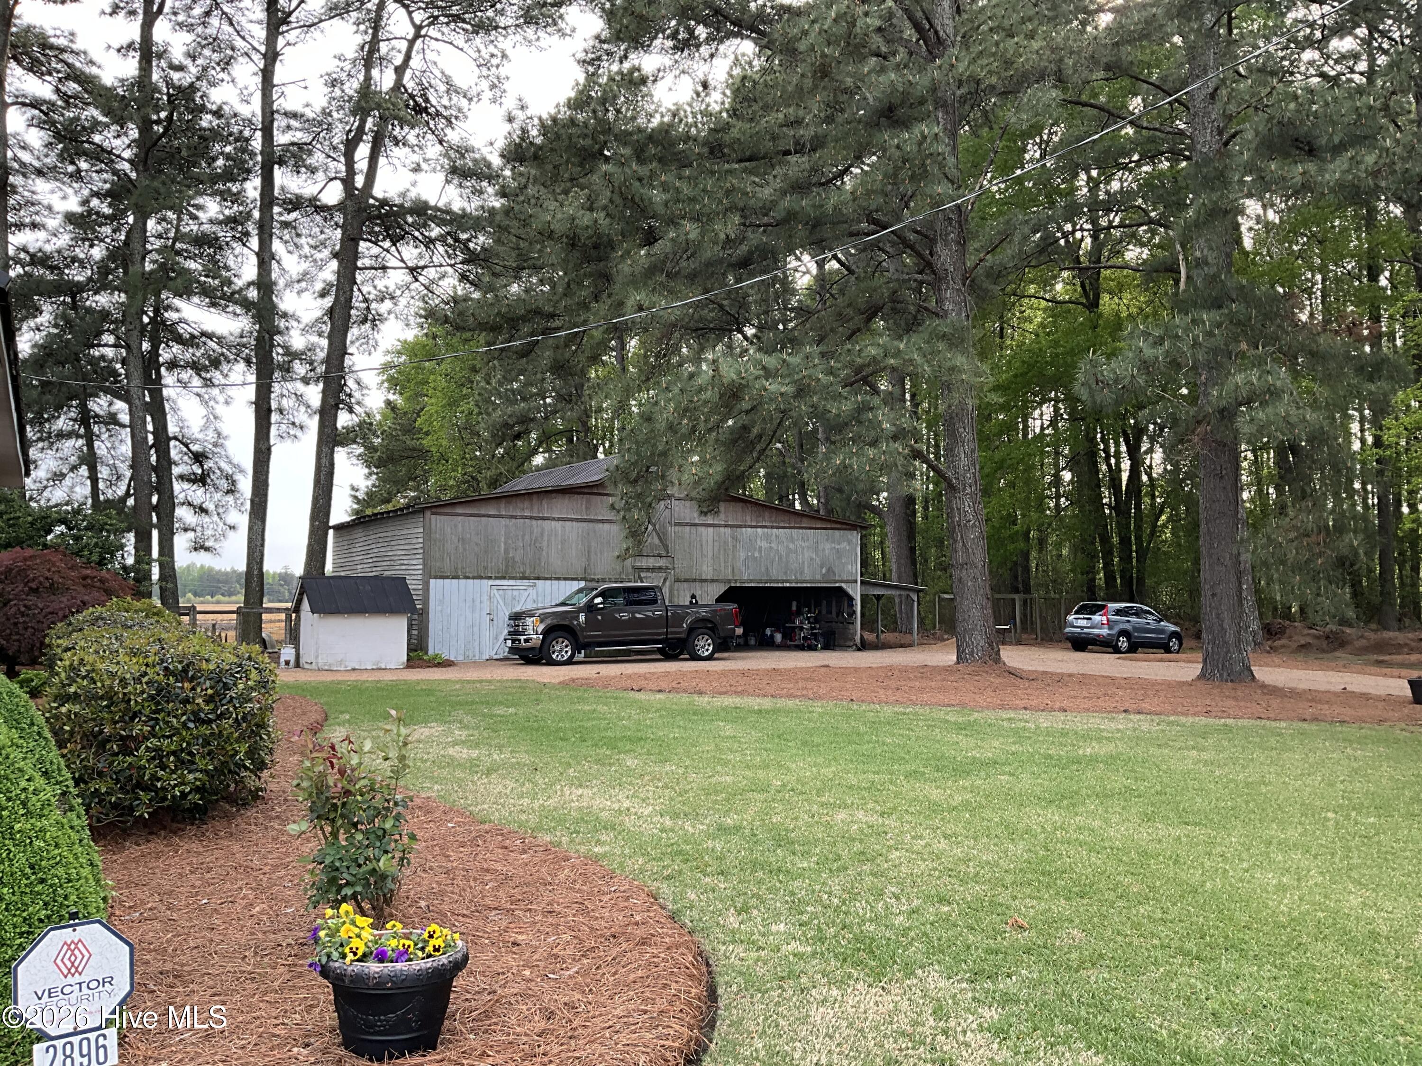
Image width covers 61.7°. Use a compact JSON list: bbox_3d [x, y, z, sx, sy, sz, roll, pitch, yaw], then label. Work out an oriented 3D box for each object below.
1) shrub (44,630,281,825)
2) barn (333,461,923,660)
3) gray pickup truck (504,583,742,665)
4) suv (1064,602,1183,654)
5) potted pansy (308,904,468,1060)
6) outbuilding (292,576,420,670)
[{"bbox_3d":[-4.319,1.451,9.384,1.800,1.360,1.750,-1,-3,20],"label":"shrub"},{"bbox_3d":[-3.460,0.690,40.340,16.789,6.400,10.600,2,-4,-33],"label":"barn"},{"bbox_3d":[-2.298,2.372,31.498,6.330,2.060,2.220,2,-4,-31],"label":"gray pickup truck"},{"bbox_3d":[13.947,3.187,39.962,4.540,1.680,1.870,2,-4,-33],"label":"suv"},{"bbox_3d":[-1.172,1.612,4.337,0.570,0.480,0.560,0,-3,0],"label":"potted pansy"},{"bbox_3d":[-8.545,2.155,28.638,2.520,2.170,1.840,2,-4,-33],"label":"outbuilding"}]

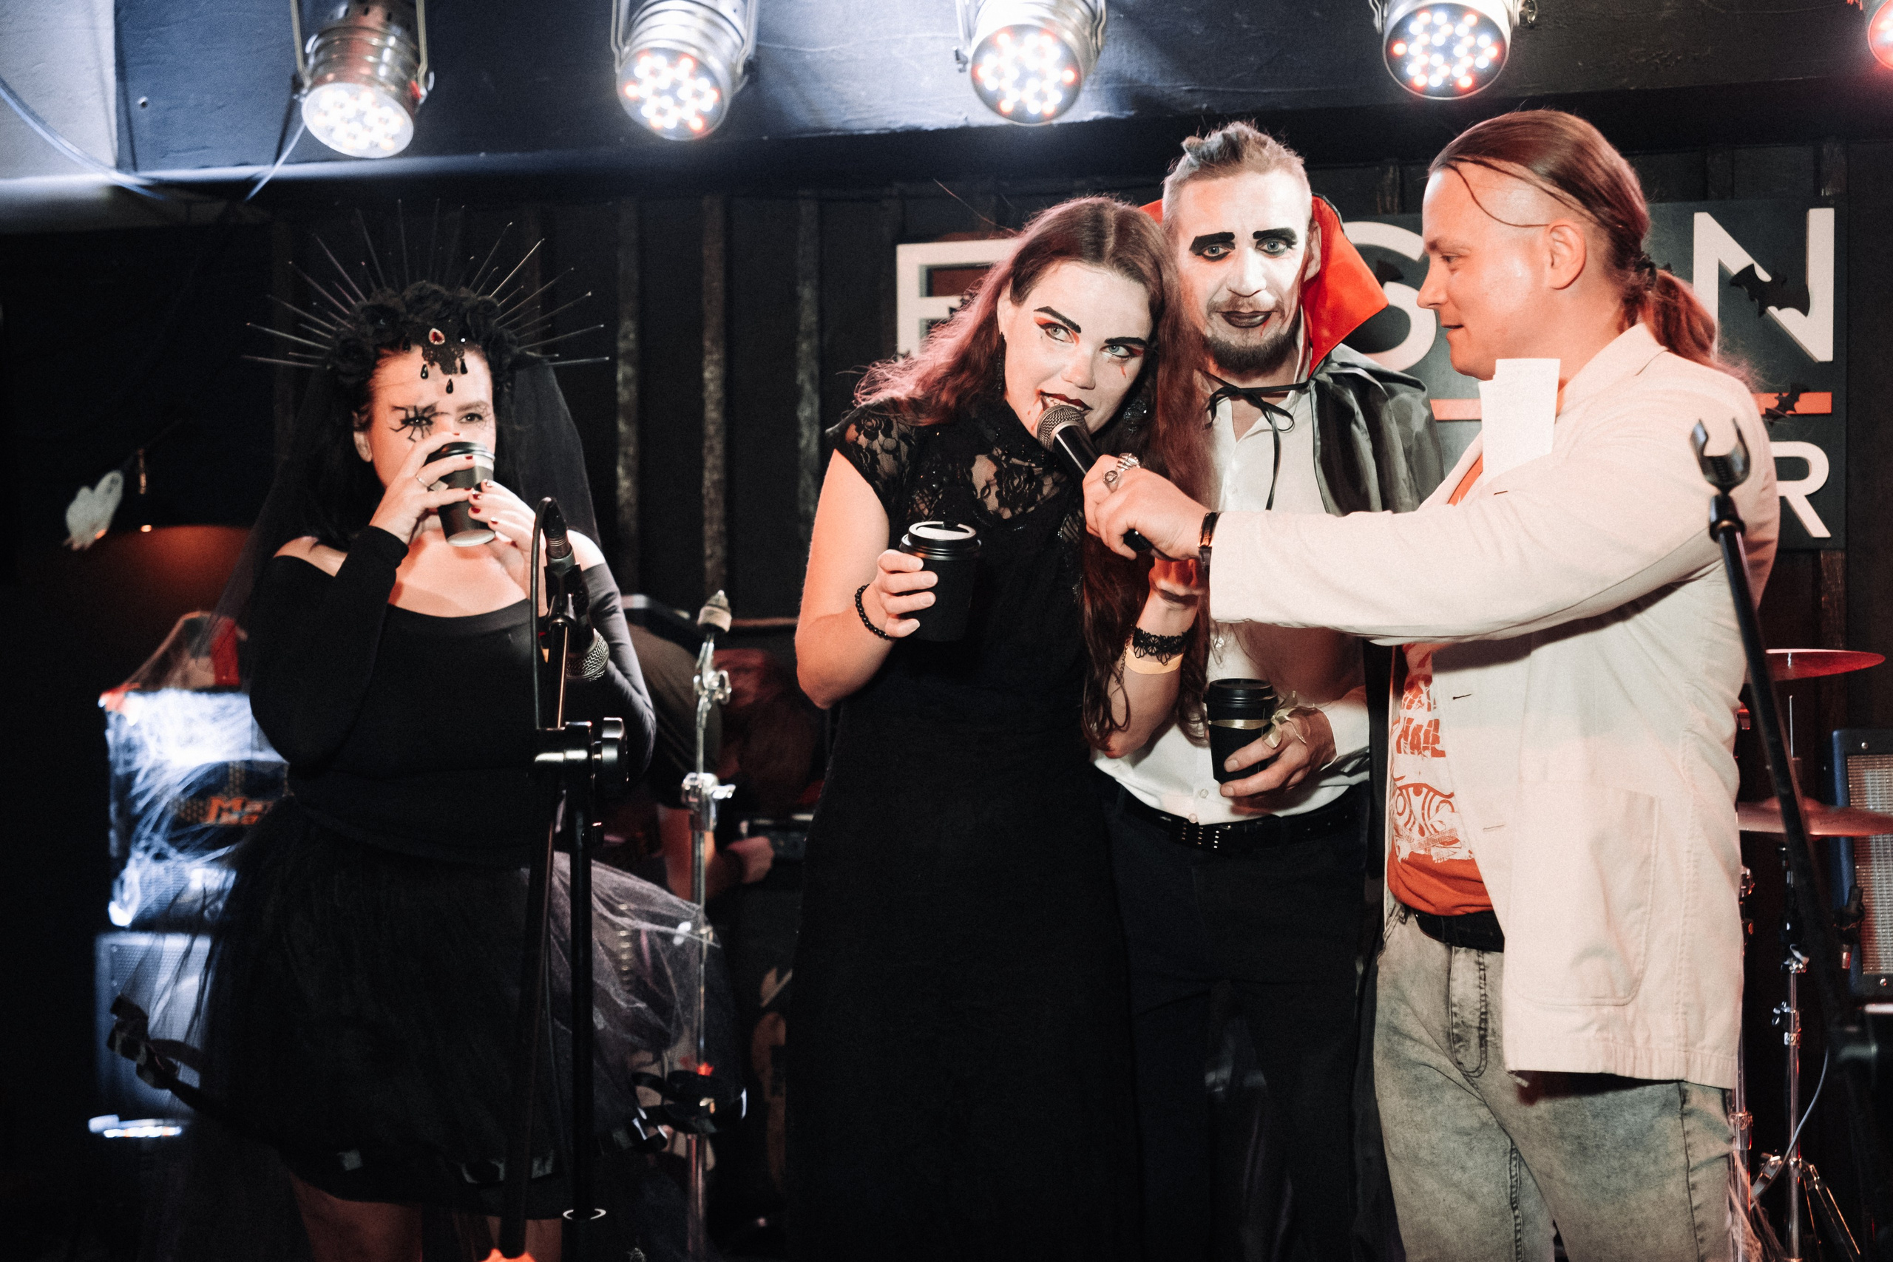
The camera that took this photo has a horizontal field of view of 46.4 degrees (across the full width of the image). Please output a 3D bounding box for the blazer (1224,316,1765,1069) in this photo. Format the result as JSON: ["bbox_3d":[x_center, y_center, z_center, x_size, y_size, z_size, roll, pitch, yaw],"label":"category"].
[{"bbox_3d":[0.529,0.071,2.100,0.510,0.730,0.450,0,1,-30],"label":"blazer"}]

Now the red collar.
[{"bbox_3d":[0.348,-0.397,2.520,0.310,0.205,0.180,0,1,9],"label":"red collar"}]

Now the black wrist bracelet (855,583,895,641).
[{"bbox_3d":[-0.064,-0.018,2.150,0.011,0.063,0.060,-22,0,37],"label":"black wrist bracelet"}]

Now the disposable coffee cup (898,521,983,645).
[{"bbox_3d":[-0.005,-0.046,2.130,0.080,0.106,0.080,3,18,-1],"label":"disposable coffee cup"}]

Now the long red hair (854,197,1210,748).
[{"bbox_3d":[0.084,-0.156,2.190,0.350,0.540,0.270,0,1,-3],"label":"long red hair"}]

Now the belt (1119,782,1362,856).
[{"bbox_3d":[0.326,0.210,2.480,0.310,0.075,0.230,0,1,21],"label":"belt"}]

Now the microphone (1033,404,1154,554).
[{"bbox_3d":[0.139,-0.143,2.090,0.052,0.168,0.052,-38,-9,0],"label":"microphone"}]

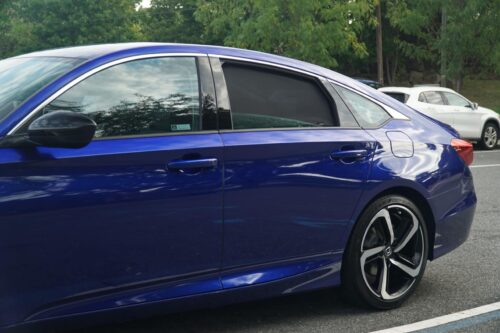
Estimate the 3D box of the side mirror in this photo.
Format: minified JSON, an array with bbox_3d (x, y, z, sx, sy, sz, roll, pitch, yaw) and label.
[{"bbox_3d":[-0.685,-0.137,2.606,0.177,0.138,0.222,-3,6,-38],"label":"side mirror"}]

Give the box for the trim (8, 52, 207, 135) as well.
[{"bbox_3d":[-0.535,-0.316,2.924,1.000,0.364,0.151,-3,6,-38],"label":"trim"}]

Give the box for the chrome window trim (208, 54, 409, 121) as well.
[{"bbox_3d":[0.348,-0.393,3.648,1.298,0.318,0.111,-3,6,-38],"label":"chrome window trim"}]

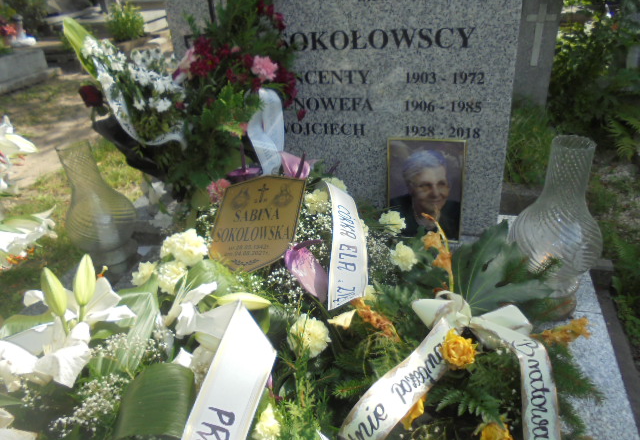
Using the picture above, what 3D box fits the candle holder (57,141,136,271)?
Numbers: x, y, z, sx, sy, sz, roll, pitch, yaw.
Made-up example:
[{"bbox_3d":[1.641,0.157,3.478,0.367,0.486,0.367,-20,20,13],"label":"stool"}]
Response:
[{"bbox_3d":[-0.520,-0.029,1.130,0.170,0.345,0.170,-5,24,0],"label":"candle holder"}]

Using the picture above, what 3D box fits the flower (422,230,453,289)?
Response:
[{"bbox_3d":[0.217,0.073,0.890,0.052,0.105,0.050,-5,24,0],"label":"flower"}]

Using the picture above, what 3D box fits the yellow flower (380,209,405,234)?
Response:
[{"bbox_3d":[0.158,0.005,1.050,0.060,0.052,0.057,-5,24,0],"label":"yellow flower"}]

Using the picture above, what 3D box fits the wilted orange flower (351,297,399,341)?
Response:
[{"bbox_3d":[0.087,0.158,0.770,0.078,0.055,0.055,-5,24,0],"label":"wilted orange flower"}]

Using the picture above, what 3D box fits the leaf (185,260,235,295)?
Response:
[{"bbox_3d":[-0.194,0.101,0.860,0.090,0.055,0.070,-5,24,0],"label":"leaf"}]

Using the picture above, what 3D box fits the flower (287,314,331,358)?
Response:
[{"bbox_3d":[-0.017,0.174,0.720,0.063,0.055,0.060,-5,24,0],"label":"flower"}]

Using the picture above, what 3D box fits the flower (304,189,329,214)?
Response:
[{"bbox_3d":[-0.004,-0.038,1.000,0.057,0.052,0.055,-5,24,0],"label":"flower"}]

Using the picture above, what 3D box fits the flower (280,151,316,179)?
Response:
[{"bbox_3d":[-0.046,-0.118,1.020,0.078,0.065,0.050,-7,24,-4],"label":"flower"}]

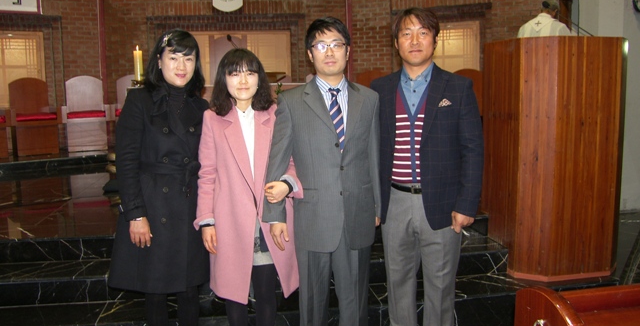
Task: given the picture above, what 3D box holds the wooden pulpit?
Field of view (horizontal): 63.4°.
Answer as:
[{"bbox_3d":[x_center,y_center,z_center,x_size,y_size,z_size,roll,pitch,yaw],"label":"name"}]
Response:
[{"bbox_3d":[1.523,-0.060,3.394,0.720,1.470,0.660,-2,8,-9],"label":"wooden pulpit"}]

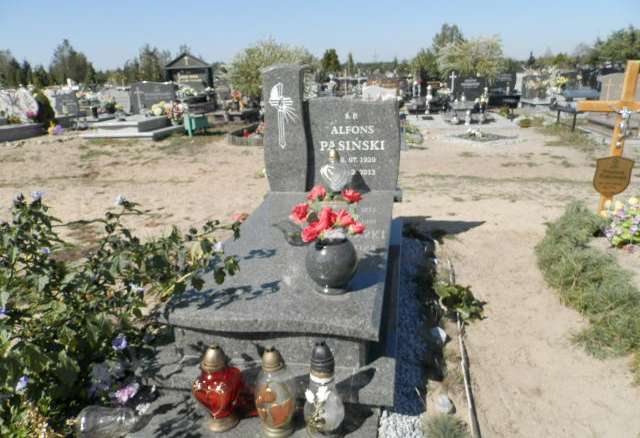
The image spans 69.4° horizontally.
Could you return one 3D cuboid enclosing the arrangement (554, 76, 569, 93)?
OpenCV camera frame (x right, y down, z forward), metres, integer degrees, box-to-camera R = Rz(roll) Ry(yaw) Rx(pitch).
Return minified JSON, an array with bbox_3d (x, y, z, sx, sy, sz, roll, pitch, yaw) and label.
[{"bbox_3d":[7.054,-3.928,13.500,0.410,0.520,0.380,2,18,11],"label":"arrangement"}]

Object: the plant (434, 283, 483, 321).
[{"bbox_3d":[0.812,0.493,2.731,0.290,0.160,0.260,4,18,17],"label":"plant"}]

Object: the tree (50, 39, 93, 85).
[{"bbox_3d":[-21.542,-13.323,40.694,3.300,4.637,3.200,2,18,11],"label":"tree"}]

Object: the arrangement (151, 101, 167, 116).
[{"bbox_3d":[-4.402,-3.047,12.744,0.441,0.374,0.397,-7,18,-17],"label":"arrangement"}]

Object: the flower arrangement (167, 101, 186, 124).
[{"bbox_3d":[-3.477,-2.569,11.200,0.430,0.560,0.420,2,18,11],"label":"flower arrangement"}]

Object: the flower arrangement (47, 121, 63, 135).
[{"bbox_3d":[-6.873,-2.356,12.025,0.416,0.355,0.375,-11,20,-28],"label":"flower arrangement"}]

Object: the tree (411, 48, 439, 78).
[{"bbox_3d":[7.301,-10.489,32.583,2.115,3.006,2.115,2,18,12],"label":"tree"}]

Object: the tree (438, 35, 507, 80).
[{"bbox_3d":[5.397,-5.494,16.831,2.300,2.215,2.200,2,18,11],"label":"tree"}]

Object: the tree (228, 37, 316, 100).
[{"bbox_3d":[-1.686,-5.273,17.128,3.261,2.712,3.261,-3,17,-5],"label":"tree"}]

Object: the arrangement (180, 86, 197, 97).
[{"bbox_3d":[-4.346,-4.234,15.350,0.531,0.383,0.478,-6,18,-14],"label":"arrangement"}]

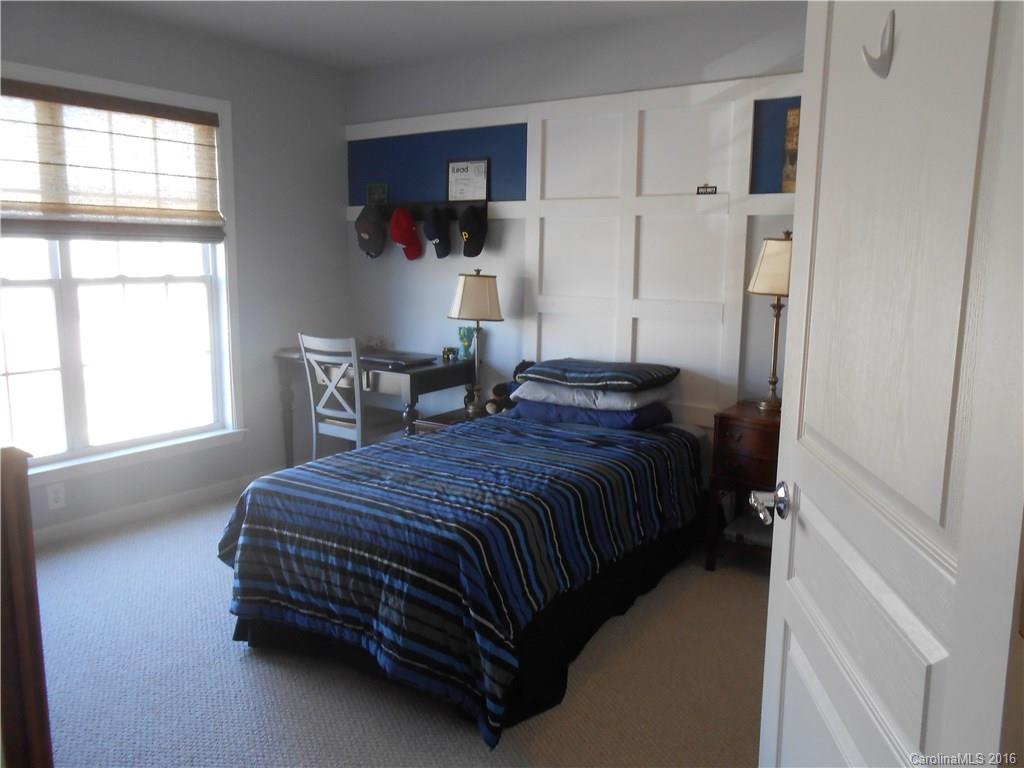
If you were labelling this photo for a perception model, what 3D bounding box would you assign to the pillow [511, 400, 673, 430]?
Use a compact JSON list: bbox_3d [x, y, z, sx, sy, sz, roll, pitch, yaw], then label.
[{"bbox_3d":[0.396,0.090,3.775,0.670,0.120,0.420,7,12,34],"label":"pillow"}]

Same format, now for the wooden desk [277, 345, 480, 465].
[{"bbox_3d":[-0.785,0.229,4.494,0.996,0.770,0.651,7,12,34],"label":"wooden desk"}]

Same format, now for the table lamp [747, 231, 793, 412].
[{"bbox_3d":[1.151,-0.263,3.307,0.280,0.779,0.280,7,12,34],"label":"table lamp"}]

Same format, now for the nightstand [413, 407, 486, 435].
[{"bbox_3d":[-0.204,0.445,4.024,0.420,0.530,0.520,7,11,34],"label":"nightstand"}]

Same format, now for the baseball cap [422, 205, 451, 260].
[{"bbox_3d":[-0.421,-0.861,4.343,0.170,0.280,0.130,7,18,34],"label":"baseball cap"}]

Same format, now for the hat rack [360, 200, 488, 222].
[{"bbox_3d":[-0.523,-0.977,4.377,0.880,0.100,0.090,7,11,34],"label":"hat rack"}]

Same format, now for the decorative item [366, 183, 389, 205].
[{"bbox_3d":[-0.806,-1.143,4.625,0.135,0.130,0.030,7,12,34],"label":"decorative item"}]

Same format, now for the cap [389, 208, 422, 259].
[{"bbox_3d":[-0.620,-0.882,4.478,0.170,0.280,0.130,7,26,34],"label":"cap"}]

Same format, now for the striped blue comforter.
[{"bbox_3d":[-0.070,0.550,2.984,1.160,0.550,1.700,7,11,34],"label":"striped blue comforter"}]

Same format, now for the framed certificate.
[{"bbox_3d":[-0.236,-1.105,4.167,0.290,0.235,0.030,7,11,34],"label":"framed certificate"}]

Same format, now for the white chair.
[{"bbox_3d":[-0.904,0.181,4.304,0.430,0.935,0.480,6,11,28],"label":"white chair"}]

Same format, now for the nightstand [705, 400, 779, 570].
[{"bbox_3d":[1.139,0.479,3.361,0.455,0.701,0.356,7,12,34],"label":"nightstand"}]

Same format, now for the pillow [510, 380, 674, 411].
[{"bbox_3d":[0.390,0.047,3.544,0.640,0.120,0.450,6,11,28],"label":"pillow"}]

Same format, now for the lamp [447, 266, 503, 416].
[{"bbox_3d":[-0.181,-0.221,4.039,0.255,0.775,0.255,7,11,34],"label":"lamp"}]

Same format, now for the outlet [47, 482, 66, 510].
[{"bbox_3d":[-2.108,0.521,3.563,0.008,0.116,0.073,7,12,34],"label":"outlet"}]

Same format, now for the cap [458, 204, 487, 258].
[{"bbox_3d":[-0.221,-0.817,4.109,0.165,0.280,0.140,7,11,34],"label":"cap"}]

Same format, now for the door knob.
[{"bbox_3d":[0.462,0.219,1.377,0.062,0.066,0.138,1,10,5],"label":"door knob"}]

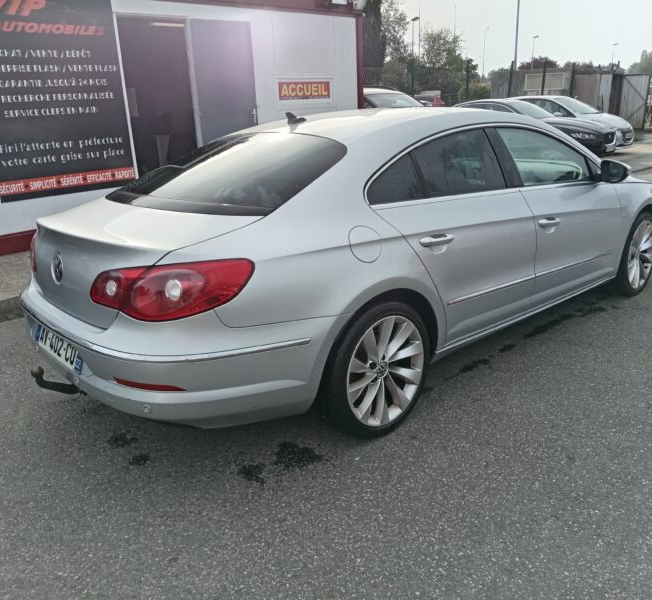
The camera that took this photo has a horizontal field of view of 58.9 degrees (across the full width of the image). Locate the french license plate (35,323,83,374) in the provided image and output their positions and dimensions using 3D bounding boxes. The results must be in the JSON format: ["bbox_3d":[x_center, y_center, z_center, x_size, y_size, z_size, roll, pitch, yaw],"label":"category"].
[{"bbox_3d":[-1.123,0.187,2.416,0.020,0.111,0.523,3,8,-43],"label":"french license plate"}]

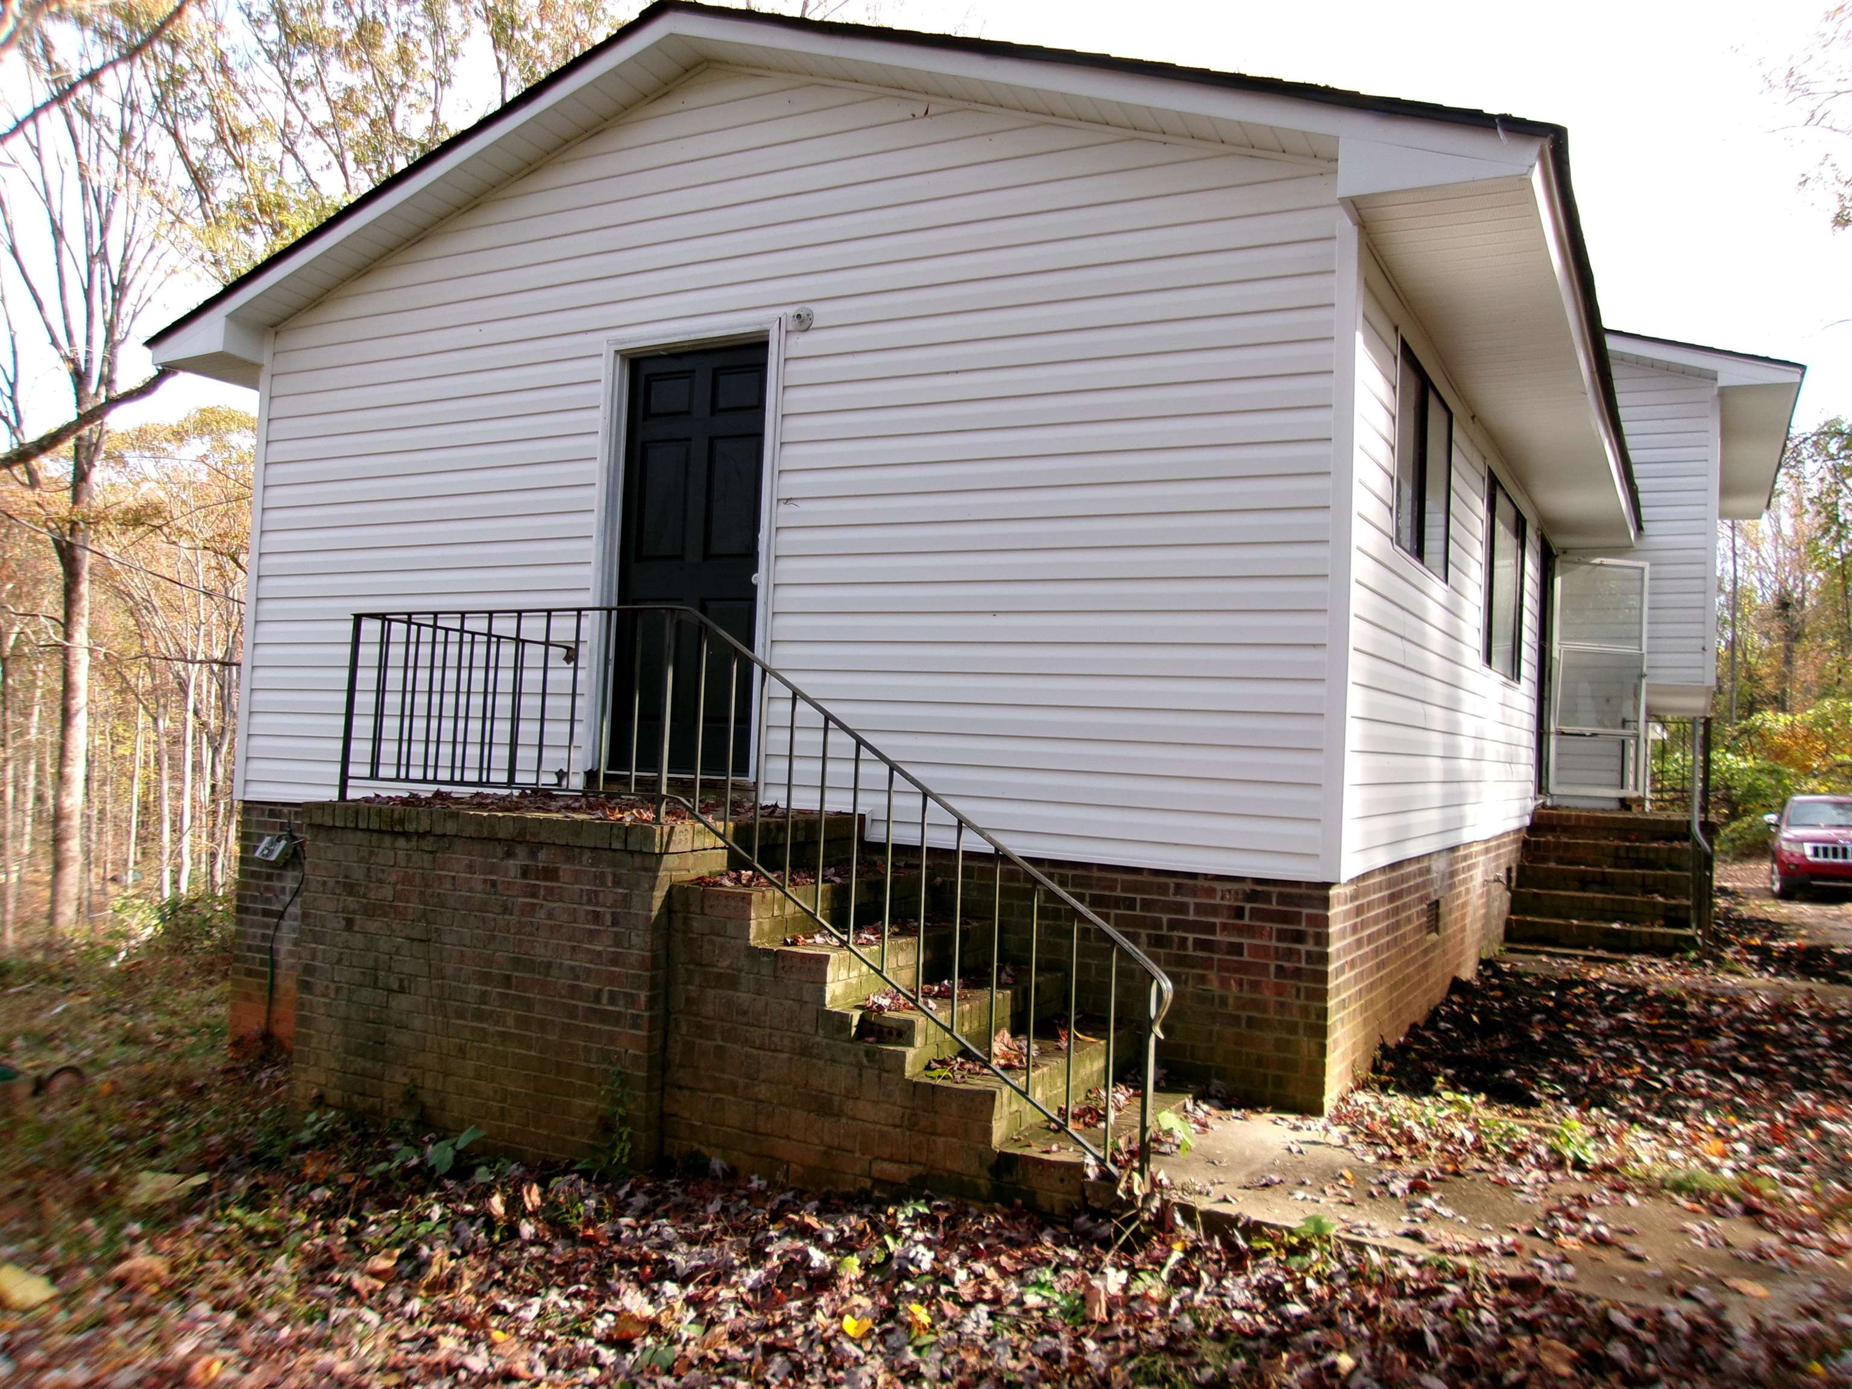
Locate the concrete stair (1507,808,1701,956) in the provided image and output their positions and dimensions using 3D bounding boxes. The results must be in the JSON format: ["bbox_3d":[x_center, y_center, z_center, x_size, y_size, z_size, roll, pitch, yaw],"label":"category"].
[{"bbox_3d":[4.845,1.311,10.251,1.190,0.905,1.450,1,-2,28],"label":"concrete stair"}]

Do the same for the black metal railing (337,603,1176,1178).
[{"bbox_3d":[-0.522,0.555,5.536,3.500,1.680,1.345,1,-2,28],"label":"black metal railing"}]

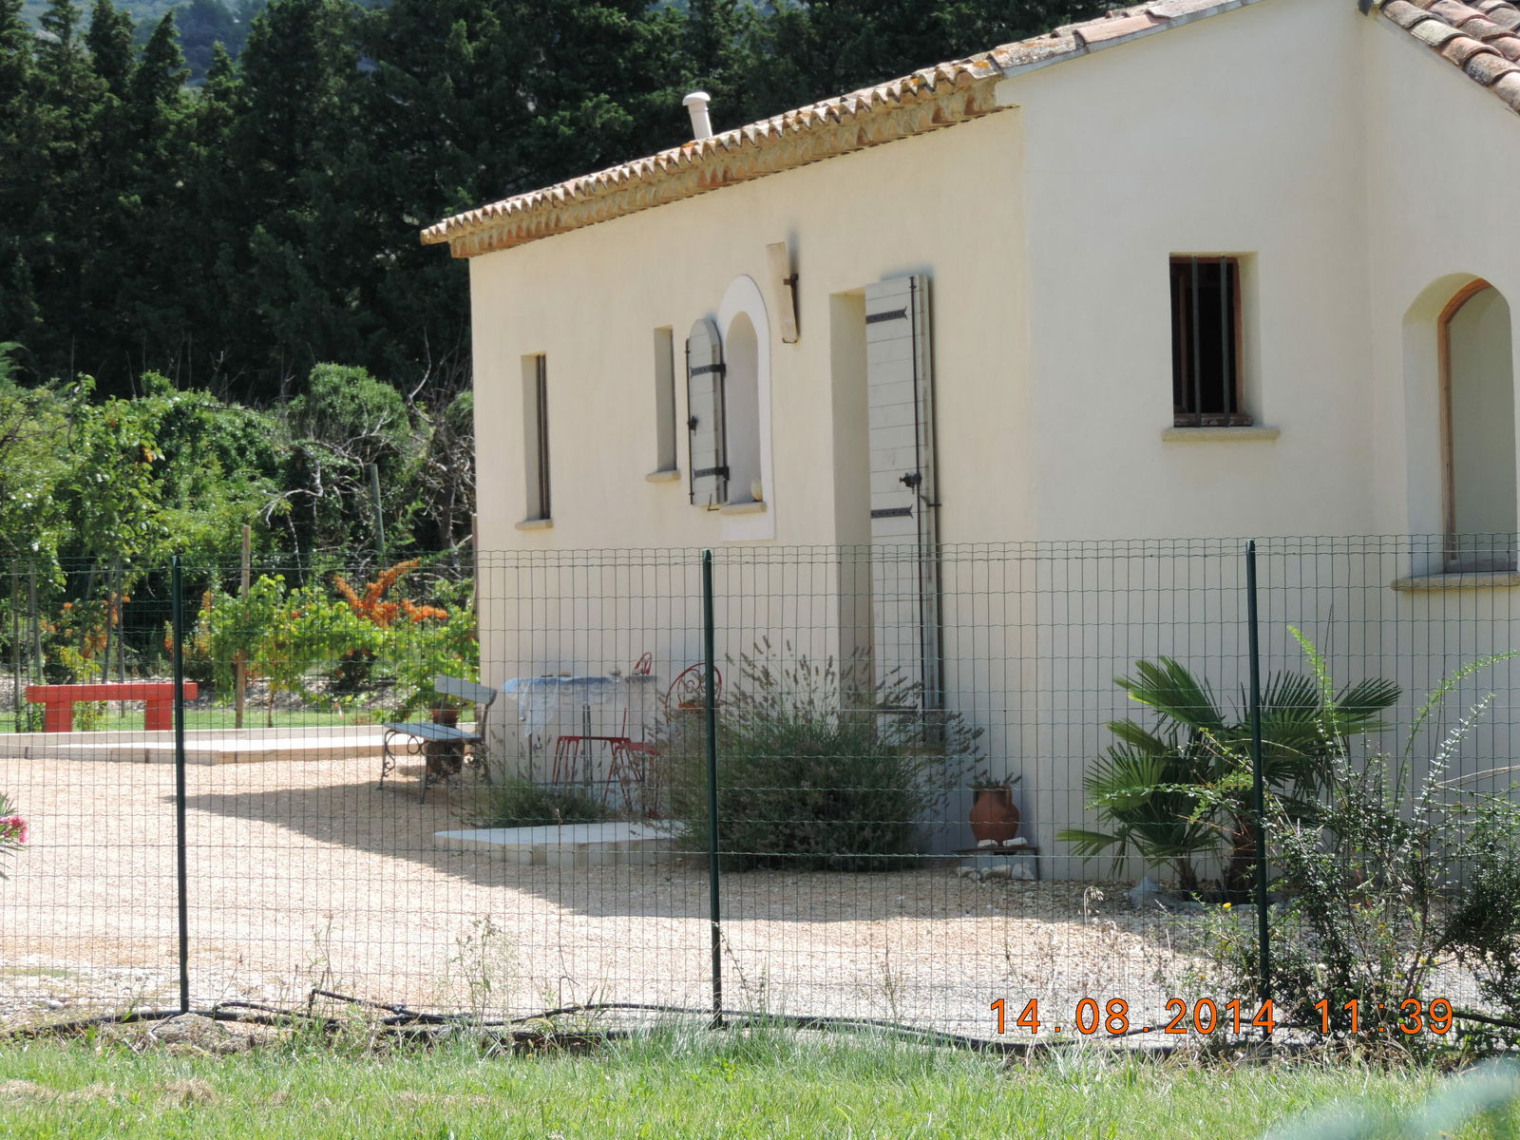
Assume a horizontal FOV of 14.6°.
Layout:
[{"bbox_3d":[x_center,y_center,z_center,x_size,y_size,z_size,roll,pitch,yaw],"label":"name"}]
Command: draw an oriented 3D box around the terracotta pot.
[{"bbox_3d":[1.039,1.086,26.200,0.220,0.265,0.220,-2,0,0],"label":"terracotta pot"}]

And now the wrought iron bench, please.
[{"bbox_3d":[-1.902,0.999,35.100,0.440,0.690,1.320,-1,1,-16],"label":"wrought iron bench"}]

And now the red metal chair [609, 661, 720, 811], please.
[{"bbox_3d":[-0.497,0.916,31.000,0.480,0.860,0.420,-2,0,45],"label":"red metal chair"}]

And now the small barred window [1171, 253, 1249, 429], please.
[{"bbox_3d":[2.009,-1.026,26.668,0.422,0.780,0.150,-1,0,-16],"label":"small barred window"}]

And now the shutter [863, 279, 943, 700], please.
[{"bbox_3d":[0.664,-0.271,27.949,0.046,2.192,0.822,-1,0,-16],"label":"shutter"}]

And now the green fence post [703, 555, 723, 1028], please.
[{"bbox_3d":[-0.146,0.680,18.400,0.032,1.485,0.032,-1,0,20],"label":"green fence post"}]

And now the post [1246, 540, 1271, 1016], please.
[{"bbox_3d":[1.499,0.658,17.800,0.032,1.490,0.032,-2,0,26],"label":"post"}]

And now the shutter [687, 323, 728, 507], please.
[{"bbox_3d":[-0.288,-0.828,31.188,0.040,0.981,0.460,-1,0,-16],"label":"shutter"}]

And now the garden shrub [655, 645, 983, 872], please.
[{"bbox_3d":[0.278,0.876,27.500,1.500,1.050,1.300,-2,0,0],"label":"garden shrub"}]

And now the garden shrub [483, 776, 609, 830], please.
[{"bbox_3d":[-1.145,1.253,31.500,0.680,0.300,0.580,-2,0,0],"label":"garden shrub"}]

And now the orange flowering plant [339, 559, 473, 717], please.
[{"bbox_3d":[-3.104,0.620,52.000,1.250,1.420,1.150,-2,0,0],"label":"orange flowering plant"}]

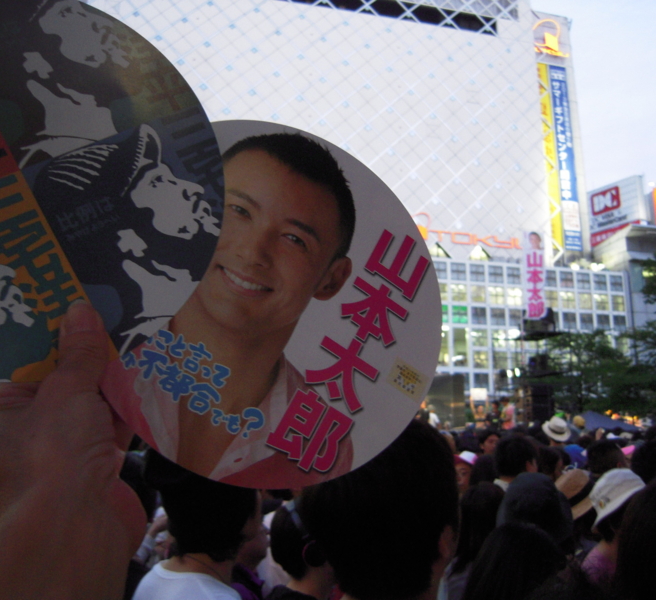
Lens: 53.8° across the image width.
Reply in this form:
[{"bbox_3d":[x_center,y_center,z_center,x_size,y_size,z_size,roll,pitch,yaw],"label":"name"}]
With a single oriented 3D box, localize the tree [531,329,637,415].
[{"bbox_3d":[9.363,3.268,24.045,4.000,4.900,3.900,-4,-10,21],"label":"tree"}]

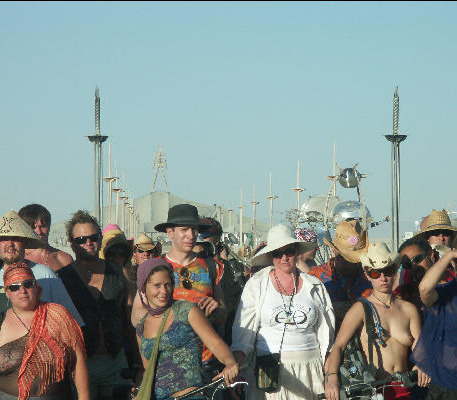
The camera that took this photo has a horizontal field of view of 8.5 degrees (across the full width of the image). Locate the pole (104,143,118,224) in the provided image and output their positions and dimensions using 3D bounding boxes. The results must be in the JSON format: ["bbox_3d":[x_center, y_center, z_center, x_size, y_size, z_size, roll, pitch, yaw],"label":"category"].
[{"bbox_3d":[-4.840,0.377,125.600,0.580,5.460,0.580,0,-1,0],"label":"pole"}]

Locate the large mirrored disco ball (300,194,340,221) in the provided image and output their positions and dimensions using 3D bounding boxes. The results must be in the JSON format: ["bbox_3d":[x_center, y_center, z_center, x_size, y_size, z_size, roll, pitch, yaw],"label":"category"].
[{"bbox_3d":[1.800,0.284,60.000,0.800,0.800,0.800,0,-1,0],"label":"large mirrored disco ball"}]

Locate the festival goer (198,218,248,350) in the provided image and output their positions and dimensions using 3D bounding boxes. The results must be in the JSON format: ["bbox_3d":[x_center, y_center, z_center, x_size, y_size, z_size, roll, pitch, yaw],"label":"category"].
[{"bbox_3d":[-0.065,1.000,20.000,0.520,1.760,0.400,0,-1,23],"label":"festival goer"}]

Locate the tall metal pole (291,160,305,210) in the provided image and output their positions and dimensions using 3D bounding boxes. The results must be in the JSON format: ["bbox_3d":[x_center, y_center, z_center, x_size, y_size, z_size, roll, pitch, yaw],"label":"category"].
[{"bbox_3d":[3.540,0.720,155.000,0.620,5.460,0.620,0,-1,0],"label":"tall metal pole"}]

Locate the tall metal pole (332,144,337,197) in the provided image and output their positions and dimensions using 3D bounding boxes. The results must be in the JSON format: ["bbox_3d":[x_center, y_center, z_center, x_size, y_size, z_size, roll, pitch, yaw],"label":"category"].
[{"bbox_3d":[4.340,0.377,125.600,0.550,5.460,0.550,0,-1,0],"label":"tall metal pole"}]

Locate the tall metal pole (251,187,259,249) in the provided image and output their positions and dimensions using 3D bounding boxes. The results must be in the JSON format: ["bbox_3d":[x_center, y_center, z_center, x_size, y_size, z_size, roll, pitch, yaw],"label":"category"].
[{"bbox_3d":[1.880,1.500,222.000,0.600,5.460,0.600,0,-1,0],"label":"tall metal pole"}]

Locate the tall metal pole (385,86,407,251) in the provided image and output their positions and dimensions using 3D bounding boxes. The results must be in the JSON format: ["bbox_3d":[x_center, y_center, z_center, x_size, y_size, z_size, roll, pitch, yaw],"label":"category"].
[{"bbox_3d":[5.170,-0.380,94.800,0.680,6.260,0.680,0,-1,0],"label":"tall metal pole"}]

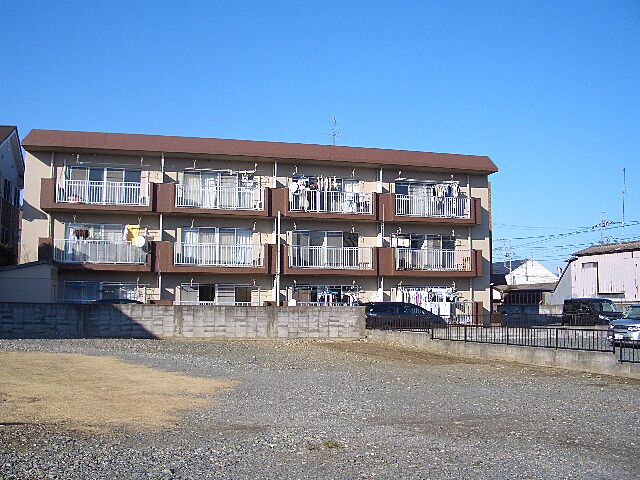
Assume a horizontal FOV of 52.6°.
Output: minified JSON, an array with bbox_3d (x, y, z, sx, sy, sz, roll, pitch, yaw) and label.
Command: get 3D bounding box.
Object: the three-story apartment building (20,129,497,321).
[{"bbox_3d":[-3.183,0.335,36.031,23.400,9.300,10.500,2,-6,-13],"label":"three-story apartment building"}]

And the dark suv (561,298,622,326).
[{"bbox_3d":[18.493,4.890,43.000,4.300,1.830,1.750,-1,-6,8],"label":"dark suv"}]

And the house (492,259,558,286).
[{"bbox_3d":[24.922,6.574,84.361,8.600,7.100,10.000,2,-6,-18],"label":"house"}]

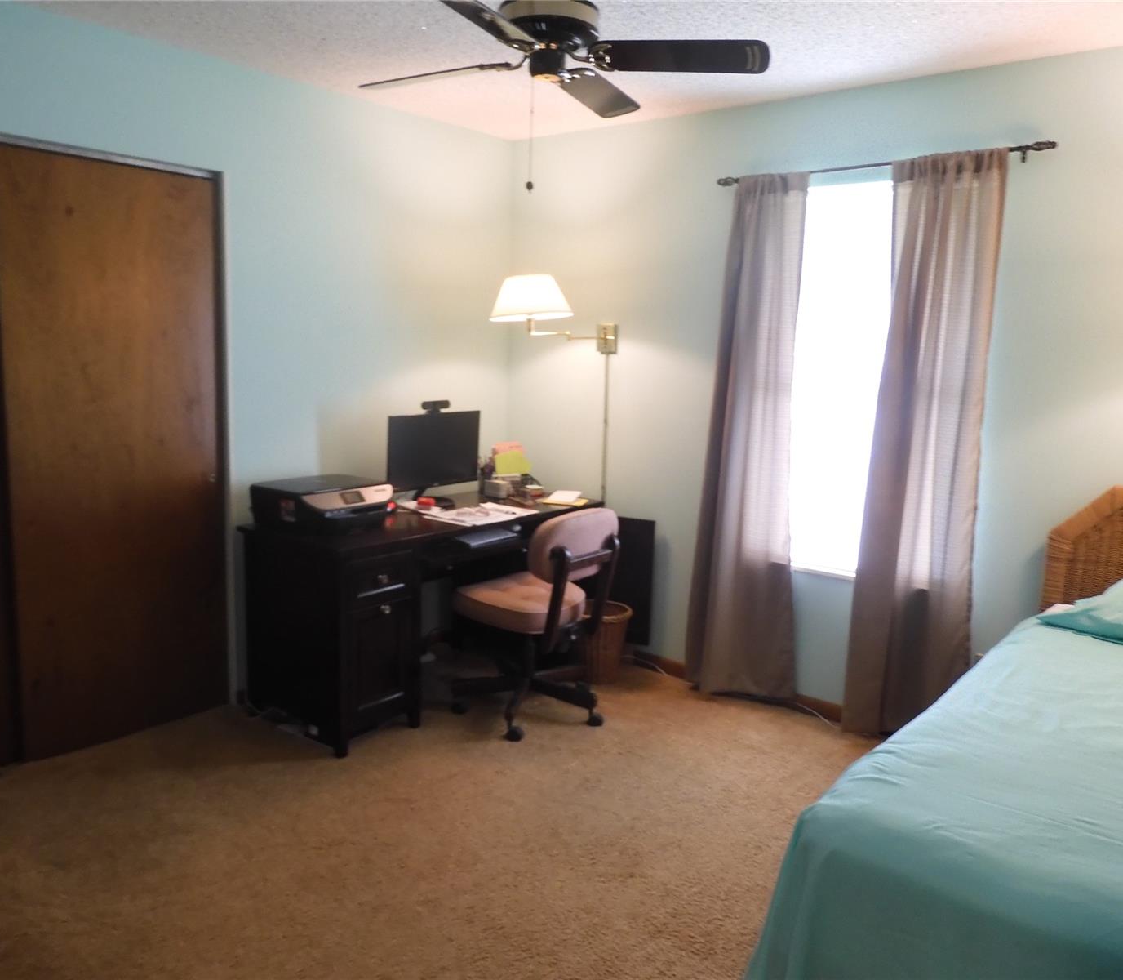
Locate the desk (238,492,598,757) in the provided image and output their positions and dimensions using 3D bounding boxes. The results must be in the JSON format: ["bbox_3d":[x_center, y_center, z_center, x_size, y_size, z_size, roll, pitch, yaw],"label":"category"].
[{"bbox_3d":[-0.521,0.470,3.822,0.575,0.757,1.520,9,11,38],"label":"desk"}]

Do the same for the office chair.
[{"bbox_3d":[-0.108,0.475,3.595,0.620,0.845,0.590,9,11,38],"label":"office chair"}]

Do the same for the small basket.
[{"bbox_3d":[0.199,0.685,4.012,0.260,0.320,0.260,2,9,0],"label":"small basket"}]

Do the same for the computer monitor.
[{"bbox_3d":[-0.558,-0.128,3.904,0.190,0.398,0.540,9,11,38],"label":"computer monitor"}]

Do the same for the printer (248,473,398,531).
[{"bbox_3d":[-0.955,0.043,3.610,0.340,0.125,0.460,9,11,38],"label":"printer"}]

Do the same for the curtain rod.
[{"bbox_3d":[1.095,-1.155,3.228,1.215,0.065,0.095,9,11,38],"label":"curtain rod"}]

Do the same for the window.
[{"bbox_3d":[1.101,-0.393,3.455,0.860,1.510,0.100,9,11,38],"label":"window"}]

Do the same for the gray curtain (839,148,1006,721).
[{"bbox_3d":[1.288,-0.079,3.220,0.440,2.145,0.130,9,11,38],"label":"gray curtain"}]

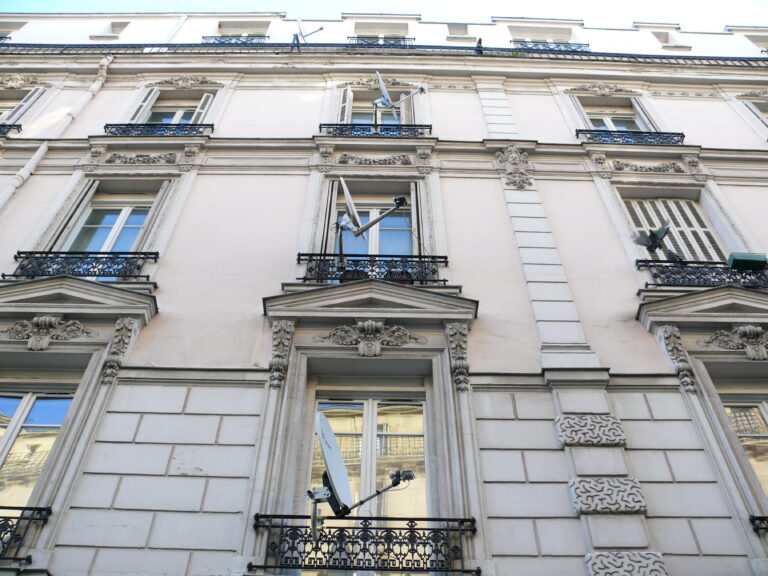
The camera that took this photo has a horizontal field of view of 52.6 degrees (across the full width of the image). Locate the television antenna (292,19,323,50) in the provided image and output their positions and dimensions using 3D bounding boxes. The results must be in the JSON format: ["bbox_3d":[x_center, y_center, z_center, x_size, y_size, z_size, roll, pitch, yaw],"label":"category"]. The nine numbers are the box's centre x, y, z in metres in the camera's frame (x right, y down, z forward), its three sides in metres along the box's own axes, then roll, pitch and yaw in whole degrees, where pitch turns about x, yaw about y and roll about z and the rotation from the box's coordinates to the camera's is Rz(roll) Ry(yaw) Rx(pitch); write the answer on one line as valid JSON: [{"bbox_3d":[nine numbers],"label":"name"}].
[{"bbox_3d":[-1.449,-4.802,14.708,0.530,0.520,0.450,-11,-55,8],"label":"television antenna"}]

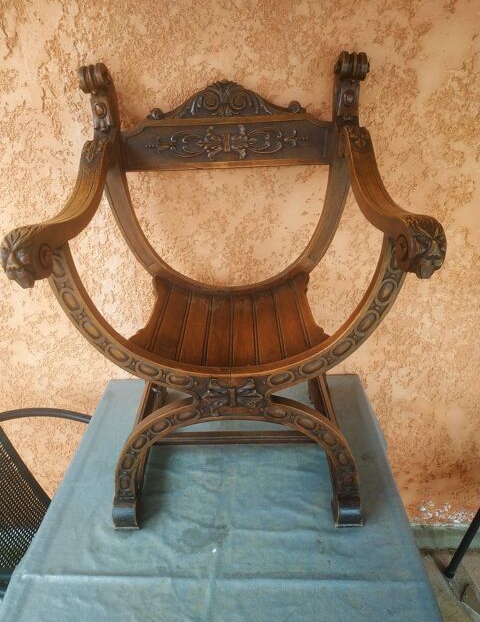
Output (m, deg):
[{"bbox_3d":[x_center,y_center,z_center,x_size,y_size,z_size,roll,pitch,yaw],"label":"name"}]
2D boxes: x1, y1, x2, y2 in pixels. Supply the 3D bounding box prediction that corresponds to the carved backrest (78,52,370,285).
[{"bbox_3d":[-0.027,-0.294,1.027,0.600,0.510,0.090,-1,29,1],"label":"carved backrest"}]

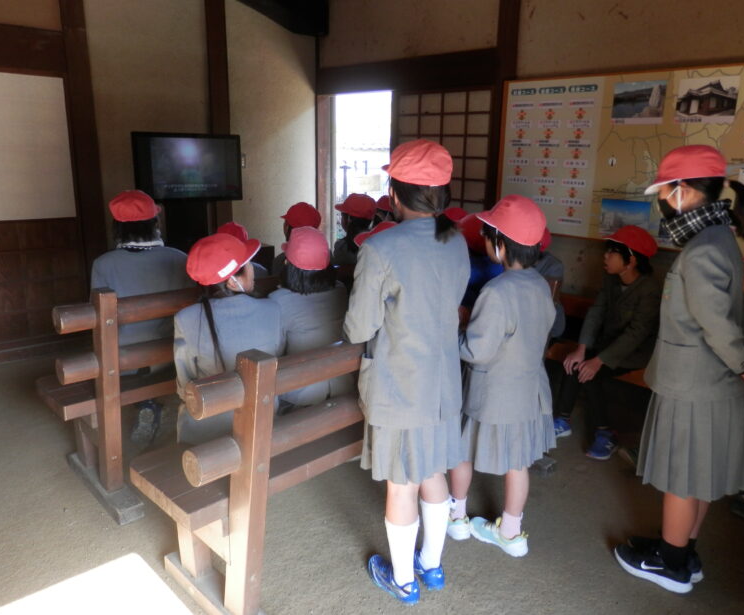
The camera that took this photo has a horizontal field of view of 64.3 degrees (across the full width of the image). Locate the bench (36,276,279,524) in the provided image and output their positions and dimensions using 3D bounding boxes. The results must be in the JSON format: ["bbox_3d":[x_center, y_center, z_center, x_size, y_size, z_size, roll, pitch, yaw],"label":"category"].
[{"bbox_3d":[-0.569,0.224,2.868,1.780,0.840,0.620,-12,20,-40],"label":"bench"}]

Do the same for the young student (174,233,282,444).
[{"bbox_3d":[-0.566,0.291,2.157,0.400,1.130,0.600,-9,17,-34],"label":"young student"}]

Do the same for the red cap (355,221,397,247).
[{"bbox_3d":[0.043,-0.268,2.230,0.250,0.135,0.185,12,18,33],"label":"red cap"}]

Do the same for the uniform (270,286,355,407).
[{"bbox_3d":[-0.255,0.150,2.136,0.390,0.530,0.320,-8,18,-32],"label":"uniform"}]

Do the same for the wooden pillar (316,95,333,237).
[{"bbox_3d":[-0.403,-0.894,5.168,0.120,1.800,0.130,-12,20,-40],"label":"wooden pillar"}]

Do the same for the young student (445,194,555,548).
[{"bbox_3d":[0.432,0.254,2.041,0.290,1.260,0.380,14,20,38],"label":"young student"}]

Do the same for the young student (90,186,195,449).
[{"bbox_3d":[-1.043,0.075,2.670,0.420,1.210,0.540,-8,18,-32],"label":"young student"}]

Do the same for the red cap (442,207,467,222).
[{"bbox_3d":[0.464,-0.517,3.500,0.250,0.140,0.180,8,15,24],"label":"red cap"}]

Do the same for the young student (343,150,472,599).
[{"bbox_3d":[0.123,0.215,1.833,0.400,1.430,0.290,-11,19,-38],"label":"young student"}]

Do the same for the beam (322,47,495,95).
[{"bbox_3d":[0.190,-1.676,4.262,0.140,0.210,1.860,-12,20,-40],"label":"beam"}]

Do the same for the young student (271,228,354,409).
[{"bbox_3d":[-0.308,0.242,2.252,0.400,1.140,0.560,-8,18,-32],"label":"young student"}]

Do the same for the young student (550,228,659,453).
[{"bbox_3d":[1.126,0.145,2.824,0.570,1.090,0.430,-6,17,-26],"label":"young student"}]

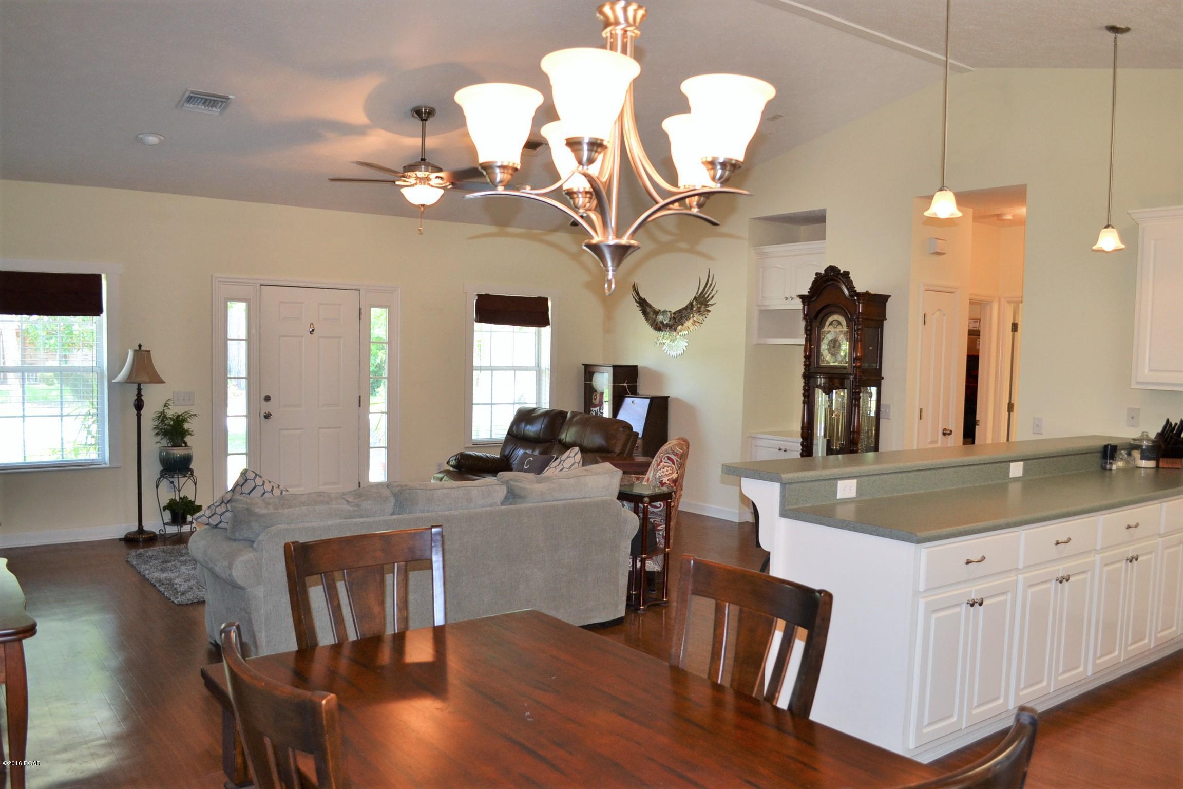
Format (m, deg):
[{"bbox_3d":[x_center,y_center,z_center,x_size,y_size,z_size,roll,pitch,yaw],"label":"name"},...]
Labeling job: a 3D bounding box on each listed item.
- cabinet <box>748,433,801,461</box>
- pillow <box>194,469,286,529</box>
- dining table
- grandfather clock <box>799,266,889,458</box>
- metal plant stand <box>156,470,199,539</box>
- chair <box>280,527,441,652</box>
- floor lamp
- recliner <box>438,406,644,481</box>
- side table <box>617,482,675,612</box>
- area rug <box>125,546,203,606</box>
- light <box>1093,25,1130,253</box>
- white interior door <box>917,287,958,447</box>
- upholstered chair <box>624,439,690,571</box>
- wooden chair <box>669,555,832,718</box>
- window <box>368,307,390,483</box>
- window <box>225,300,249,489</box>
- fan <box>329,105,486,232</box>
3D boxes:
[{"bbox_3d":[1.939,0.791,8.066,0.600,0.850,0.870,-1,4,-36],"label":"cabinet"},{"bbox_3d":[-1.786,0.569,4.510,0.410,0.410,0.150,28,23,-49],"label":"pillow"},{"bbox_3d":[-0.136,1.093,2.013,1.030,0.760,1.420,-1,4,-40],"label":"dining table"},{"bbox_3d":[1.962,0.134,7.034,0.370,2.280,0.630,-1,4,-36],"label":"grandfather clock"},{"bbox_3d":[-3.350,0.880,7.147,0.330,0.540,0.310,-1,4,-36],"label":"metal plant stand"},{"bbox_3d":[-0.533,0.938,2.547,0.490,1.010,0.560,-1,4,-38],"label":"chair"},{"bbox_3d":[-3.465,0.374,6.804,0.380,1.550,0.380,-1,4,-34],"label":"floor lamp"},{"bbox_3d":[-0.466,0.685,7.625,1.050,1.000,1.650,-1,4,-40],"label":"recliner"},{"bbox_3d":[0.315,0.951,5.549,0.310,0.725,0.310,4,4,41],"label":"side table"},{"bbox_3d":[-2.117,1.193,6.614,2.150,0.030,1.550,-1,4,-36],"label":"area rug"},{"bbox_3d":[2.730,-1.344,4.650,0.165,1.221,0.165,-1,4,-34],"label":"light"},{"bbox_3d":[2.717,0.247,7.031,0.460,2.080,0.050,-1,4,-36],"label":"white interior door"},{"bbox_3d":[0.278,0.779,6.200,0.760,1.000,0.660,2,3,6],"label":"upholstered chair"},{"bbox_3d":[0.237,1.002,2.375,0.570,1.000,0.500,-2,4,-43],"label":"wooden chair"},{"bbox_3d":[-2.012,0.015,8.333,0.210,1.650,0.060,-1,4,-36],"label":"window"},{"bbox_3d":[-2.934,0.009,7.341,0.184,1.589,0.070,-1,4,-34],"label":"window"},{"bbox_3d":[-1.118,-1.500,5.902,1.300,0.852,1.300,-1,4,-34],"label":"fan"}]

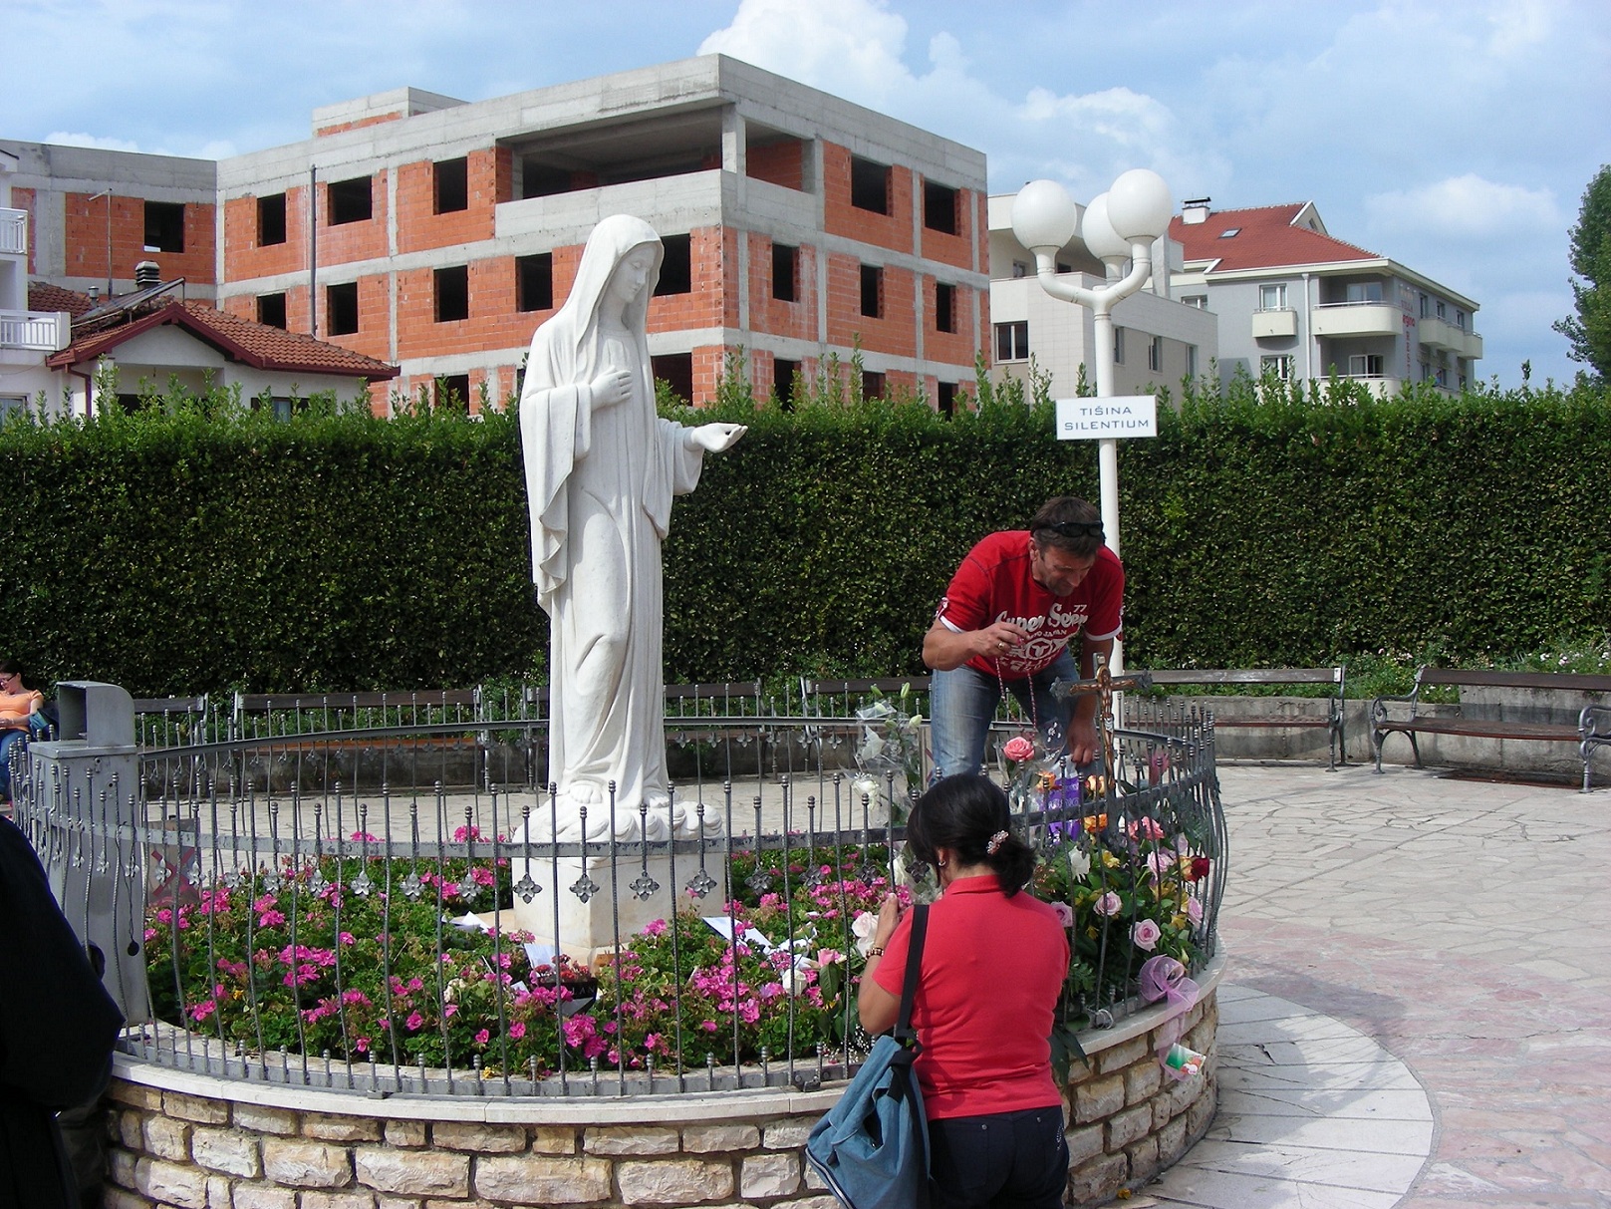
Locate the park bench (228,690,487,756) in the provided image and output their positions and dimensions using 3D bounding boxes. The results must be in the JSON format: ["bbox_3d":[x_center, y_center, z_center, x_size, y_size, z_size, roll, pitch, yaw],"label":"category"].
[{"bbox_3d":[-3.222,0.968,12.732,1.820,0.760,0.650,-1,2,-12],"label":"park bench"}]

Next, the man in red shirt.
[{"bbox_3d":[0.630,0.374,5.113,0.600,1.400,0.720,-1,2,-8],"label":"man in red shirt"}]

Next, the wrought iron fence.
[{"bbox_3d":[-0.539,0.708,5.566,3.680,0.750,3.600,-1,2,0],"label":"wrought iron fence"}]

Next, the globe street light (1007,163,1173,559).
[{"bbox_3d":[1.941,-0.746,11.484,1.060,4.100,1.060,-2,2,0],"label":"globe street light"}]

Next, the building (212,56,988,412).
[{"bbox_3d":[-6.661,-7.372,57.609,20.300,14.900,14.700,0,2,34],"label":"building"}]

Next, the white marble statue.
[{"bbox_3d":[-0.567,-0.233,5.595,0.660,1.950,0.600,-2,2,-36],"label":"white marble statue"}]

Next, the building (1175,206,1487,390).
[{"bbox_3d":[22.621,-9.613,83.367,14.500,17.100,14.900,0,2,35],"label":"building"}]

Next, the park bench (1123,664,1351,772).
[{"bbox_3d":[3.240,0.862,13.332,1.780,0.760,0.650,0,2,15],"label":"park bench"}]

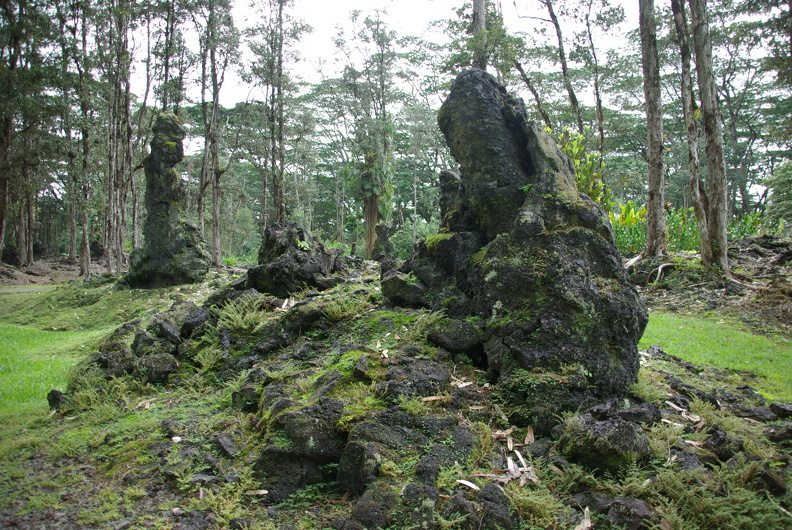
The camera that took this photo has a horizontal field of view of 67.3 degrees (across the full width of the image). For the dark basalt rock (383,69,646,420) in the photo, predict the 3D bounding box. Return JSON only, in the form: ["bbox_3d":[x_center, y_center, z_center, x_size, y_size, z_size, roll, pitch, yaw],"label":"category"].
[{"bbox_3d":[1.105,-0.254,5.500,2.350,3.050,1.900,-1,1,0],"label":"dark basalt rock"}]

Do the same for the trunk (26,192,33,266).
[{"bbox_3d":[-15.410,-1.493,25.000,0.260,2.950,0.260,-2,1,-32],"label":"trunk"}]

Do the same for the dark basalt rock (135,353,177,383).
[{"bbox_3d":[-2.417,1.044,6.000,0.450,0.340,0.380,-1,1,0],"label":"dark basalt rock"}]

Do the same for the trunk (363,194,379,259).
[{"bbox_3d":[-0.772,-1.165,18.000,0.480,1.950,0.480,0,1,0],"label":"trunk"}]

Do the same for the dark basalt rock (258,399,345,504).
[{"bbox_3d":[-0.628,1.212,3.950,0.580,0.560,0.500,0,1,0],"label":"dark basalt rock"}]

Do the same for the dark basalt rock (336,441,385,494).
[{"bbox_3d":[-0.218,1.243,3.650,0.290,0.330,0.290,-1,1,0],"label":"dark basalt rock"}]

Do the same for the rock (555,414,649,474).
[{"bbox_3d":[1.413,1.209,4.050,0.620,0.400,0.500,-1,1,0],"label":"rock"}]

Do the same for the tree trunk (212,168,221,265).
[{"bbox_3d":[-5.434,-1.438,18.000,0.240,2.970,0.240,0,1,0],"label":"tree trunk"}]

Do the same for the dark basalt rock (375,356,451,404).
[{"bbox_3d":[0.136,0.944,4.900,0.610,0.320,0.450,0,1,0],"label":"dark basalt rock"}]

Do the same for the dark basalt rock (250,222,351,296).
[{"bbox_3d":[-1.312,-0.074,8.000,1.330,1.000,1.100,-1,1,0],"label":"dark basalt rock"}]

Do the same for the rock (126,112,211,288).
[{"bbox_3d":[-5.357,-1.519,14.000,1.980,4.120,1.900,0,1,0],"label":"rock"}]

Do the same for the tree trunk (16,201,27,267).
[{"bbox_3d":[-15.746,-1.324,25.000,0.360,2.800,0.360,-2,1,-32],"label":"tree trunk"}]

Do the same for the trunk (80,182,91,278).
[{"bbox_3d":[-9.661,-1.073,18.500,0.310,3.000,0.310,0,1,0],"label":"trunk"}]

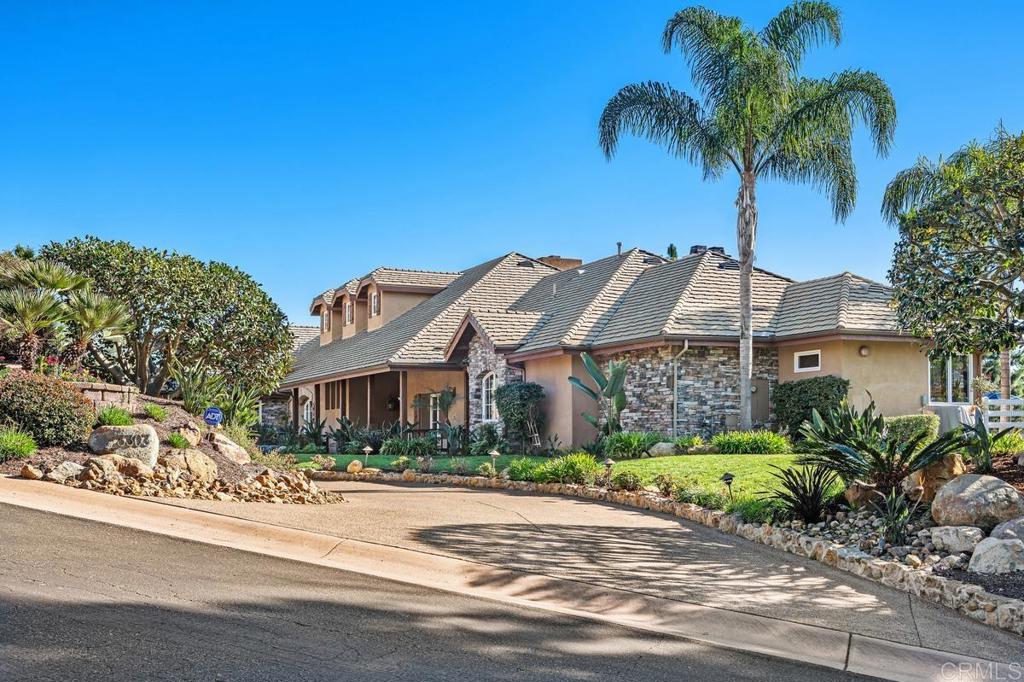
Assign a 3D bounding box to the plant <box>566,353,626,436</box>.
[{"bbox_3d":[2.137,1.362,27.000,1.450,2.200,1.200,0,-3,0],"label":"plant"}]

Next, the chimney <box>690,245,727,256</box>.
[{"bbox_3d":[6.477,-2.965,35.800,1.150,0.600,0.650,2,-4,-29],"label":"chimney"}]

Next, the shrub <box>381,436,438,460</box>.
[{"bbox_3d":[-3.286,3.397,34.300,1.800,0.720,1.300,0,-4,-5],"label":"shrub"}]

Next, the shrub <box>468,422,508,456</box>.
[{"bbox_3d":[-0.718,3.008,33.000,1.250,1.080,1.200,0,-4,-1],"label":"shrub"}]

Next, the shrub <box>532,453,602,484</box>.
[{"bbox_3d":[1.019,2.384,20.200,1.270,0.620,1.000,0,-3,0],"label":"shrub"}]

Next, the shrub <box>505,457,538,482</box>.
[{"bbox_3d":[0.185,2.497,21.000,0.660,0.520,0.620,0,-3,0],"label":"shrub"}]

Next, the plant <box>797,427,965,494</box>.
[{"bbox_3d":[4.458,1.438,13.000,2.000,0.880,1.850,0,-3,0],"label":"plant"}]

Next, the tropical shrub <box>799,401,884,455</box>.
[{"bbox_3d":[4.483,1.286,14.700,1.150,1.000,1.050,0,-3,0],"label":"tropical shrub"}]

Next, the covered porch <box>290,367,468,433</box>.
[{"bbox_3d":[-5.900,2.980,44.200,2.800,2.900,15.200,1,-5,-25],"label":"covered porch"}]

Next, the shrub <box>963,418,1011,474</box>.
[{"bbox_3d":[5.929,1.318,13.500,0.620,0.720,0.600,-2,-5,23],"label":"shrub"}]

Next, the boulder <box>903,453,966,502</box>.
[{"bbox_3d":[4.849,1.566,12.400,0.720,0.560,0.600,-2,-5,21],"label":"boulder"}]

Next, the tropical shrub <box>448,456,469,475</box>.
[{"bbox_3d":[-1.119,2.615,22.600,0.430,0.390,0.410,0,-3,0],"label":"tropical shrub"}]

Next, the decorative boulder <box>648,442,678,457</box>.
[{"bbox_3d":[3.589,2.571,25.600,0.710,0.360,0.520,-1,-4,8],"label":"decorative boulder"}]

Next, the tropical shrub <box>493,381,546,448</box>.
[{"bbox_3d":[0.217,2.202,31.300,1.480,2.050,1.400,-1,-4,0],"label":"tropical shrub"}]

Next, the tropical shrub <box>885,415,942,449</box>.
[{"bbox_3d":[8.624,1.990,23.500,1.150,0.820,0.900,1,-5,-25],"label":"tropical shrub"}]

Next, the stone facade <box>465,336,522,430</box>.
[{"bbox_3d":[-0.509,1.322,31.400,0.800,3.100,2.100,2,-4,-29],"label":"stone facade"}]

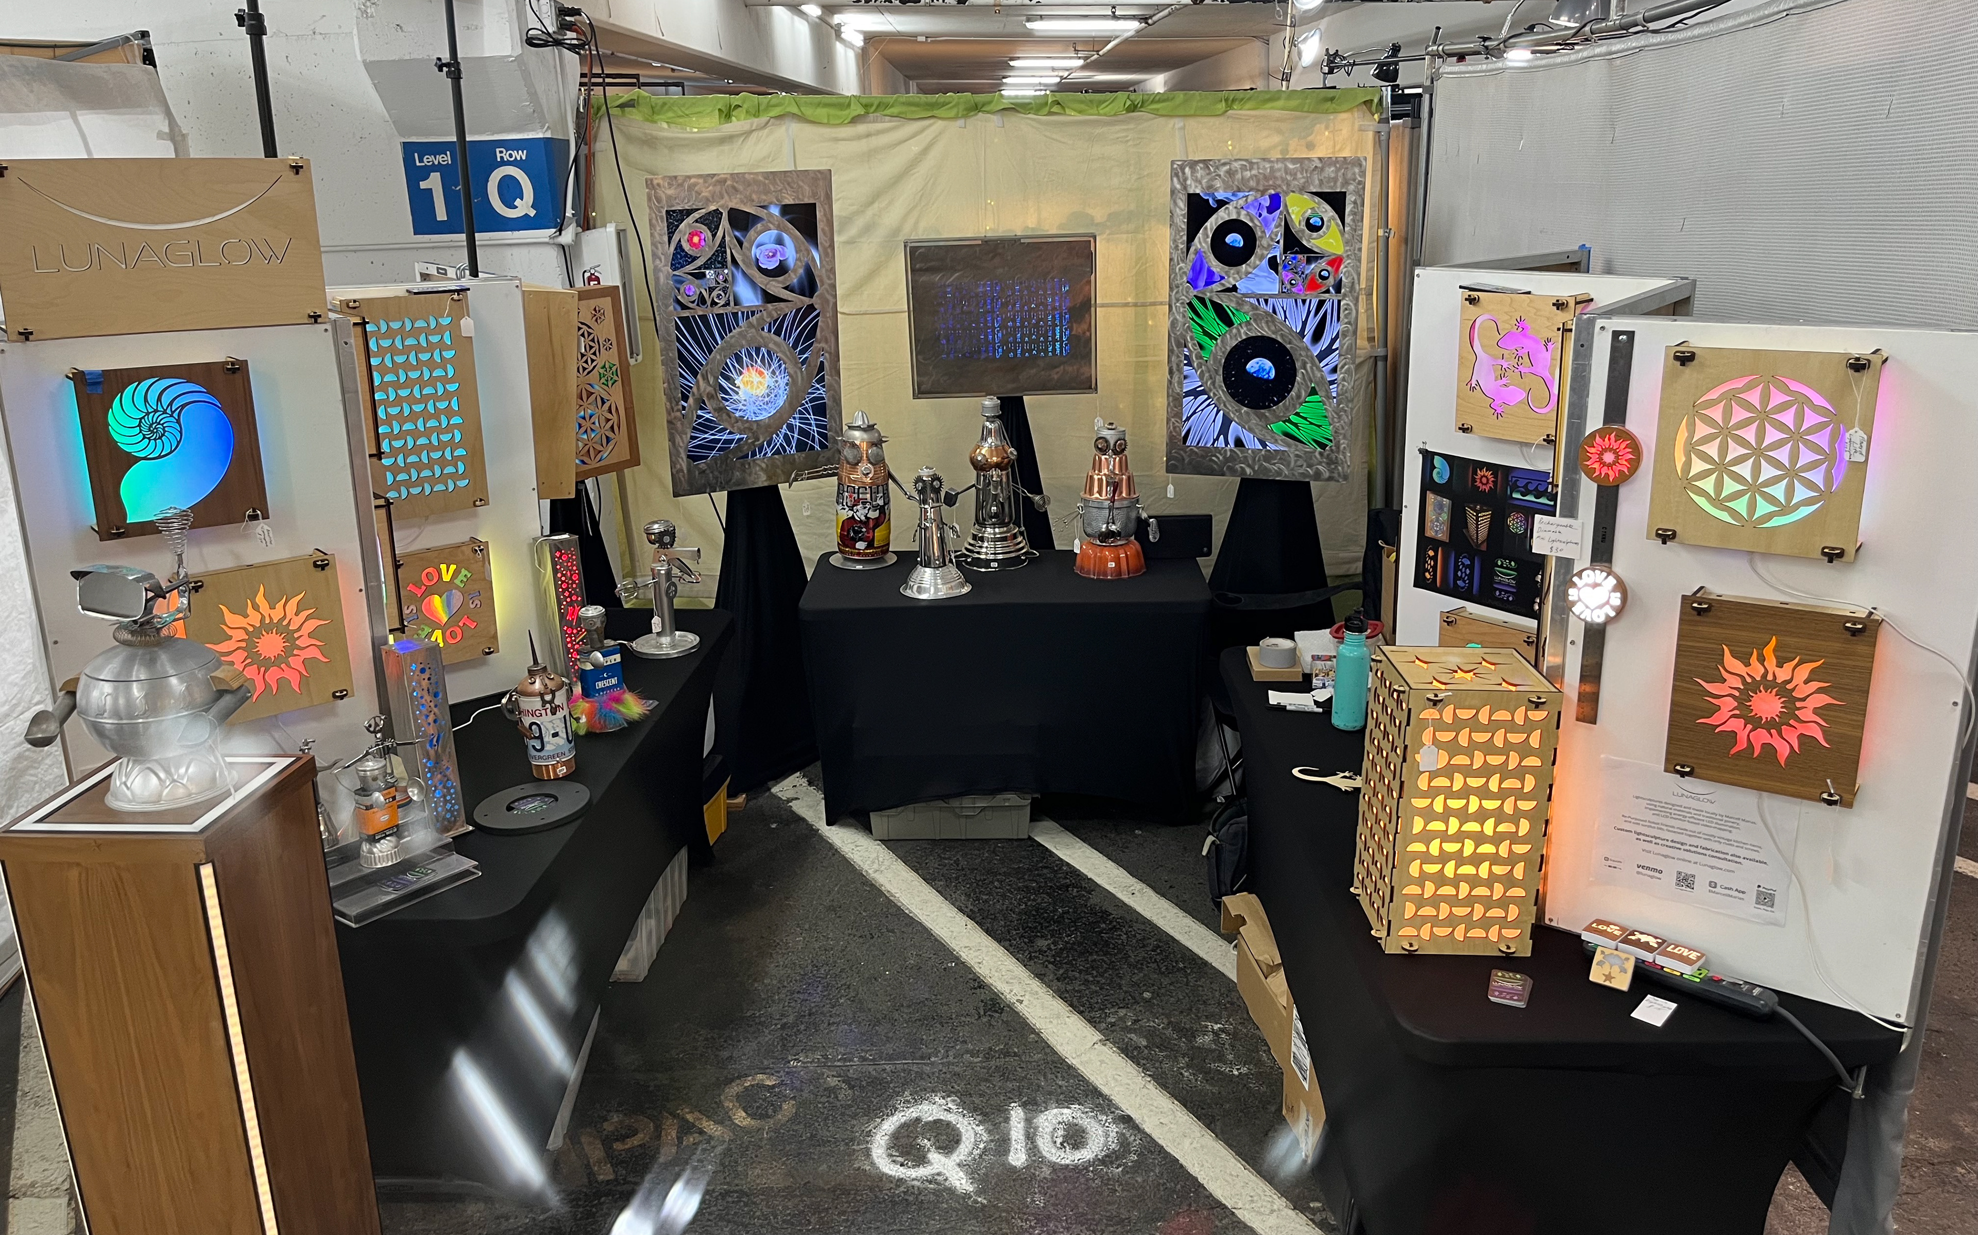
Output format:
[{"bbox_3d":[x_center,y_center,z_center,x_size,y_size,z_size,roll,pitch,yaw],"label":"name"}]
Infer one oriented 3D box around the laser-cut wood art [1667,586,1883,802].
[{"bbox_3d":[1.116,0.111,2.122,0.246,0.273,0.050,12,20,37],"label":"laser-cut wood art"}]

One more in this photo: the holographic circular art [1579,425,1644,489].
[{"bbox_3d":[0.921,-0.240,2.198,0.086,0.086,0.018,12,20,37],"label":"holographic circular art"}]

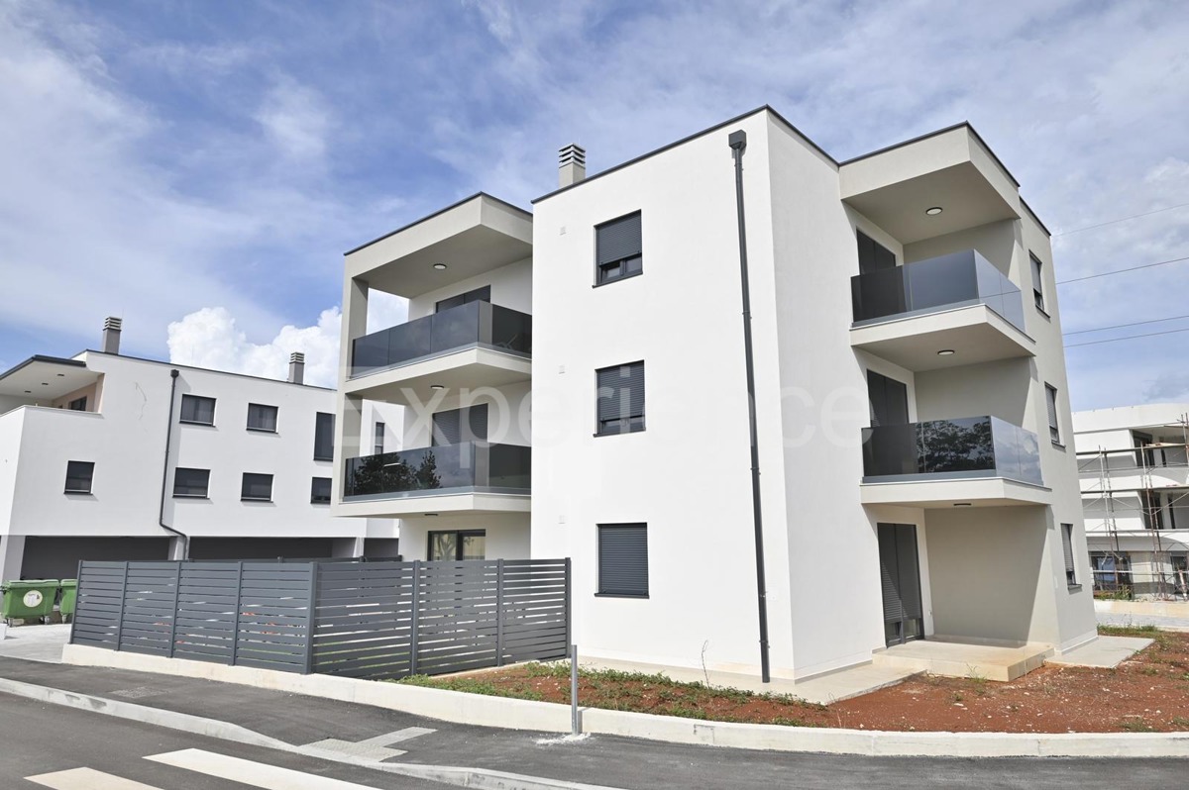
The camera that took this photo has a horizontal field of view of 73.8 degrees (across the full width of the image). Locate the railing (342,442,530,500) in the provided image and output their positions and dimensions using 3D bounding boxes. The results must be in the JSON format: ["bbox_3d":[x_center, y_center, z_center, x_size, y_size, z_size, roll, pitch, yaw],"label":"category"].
[{"bbox_3d":[-3.563,1.867,18.110,4.797,1.037,1.886,-10,-14,40],"label":"railing"}]

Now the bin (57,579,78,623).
[{"bbox_3d":[-15.681,6.359,24.484,1.320,1.300,0.920,6,-13,-30],"label":"bin"}]

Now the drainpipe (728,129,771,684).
[{"bbox_3d":[2.530,-0.091,12.882,0.261,9.073,0.169,-10,-14,40],"label":"drainpipe"}]

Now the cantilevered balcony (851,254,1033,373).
[{"bbox_3d":[6.863,-1.541,15.526,2.380,1.400,3.400,-10,-14,41],"label":"cantilevered balcony"}]

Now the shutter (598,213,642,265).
[{"bbox_3d":[0.527,-3.051,15.498,1.170,0.830,0.050,-10,-14,41],"label":"shutter"}]

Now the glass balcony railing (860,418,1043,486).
[{"bbox_3d":[6.841,1.218,15.033,2.302,1.054,3.208,-10,-14,40],"label":"glass balcony railing"}]

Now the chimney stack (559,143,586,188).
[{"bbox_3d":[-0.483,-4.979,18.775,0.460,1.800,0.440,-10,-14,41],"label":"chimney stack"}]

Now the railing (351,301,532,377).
[{"bbox_3d":[-3.600,-1.047,18.637,4.800,1.050,1.850,-10,-14,41],"label":"railing"}]

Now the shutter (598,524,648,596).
[{"bbox_3d":[0.559,2.968,14.336,1.170,1.260,0.050,-10,-14,41],"label":"shutter"}]

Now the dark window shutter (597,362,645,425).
[{"bbox_3d":[0.528,-0.051,14.896,1.182,1.025,0.065,-10,-14,40],"label":"dark window shutter"}]

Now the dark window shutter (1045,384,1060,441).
[{"bbox_3d":[9.699,0.388,16.845,0.060,1.180,1.170,-10,-14,41],"label":"dark window shutter"}]

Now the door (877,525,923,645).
[{"bbox_3d":[5.910,3.631,15.306,0.100,2.230,1.960,-10,-14,41],"label":"door"}]

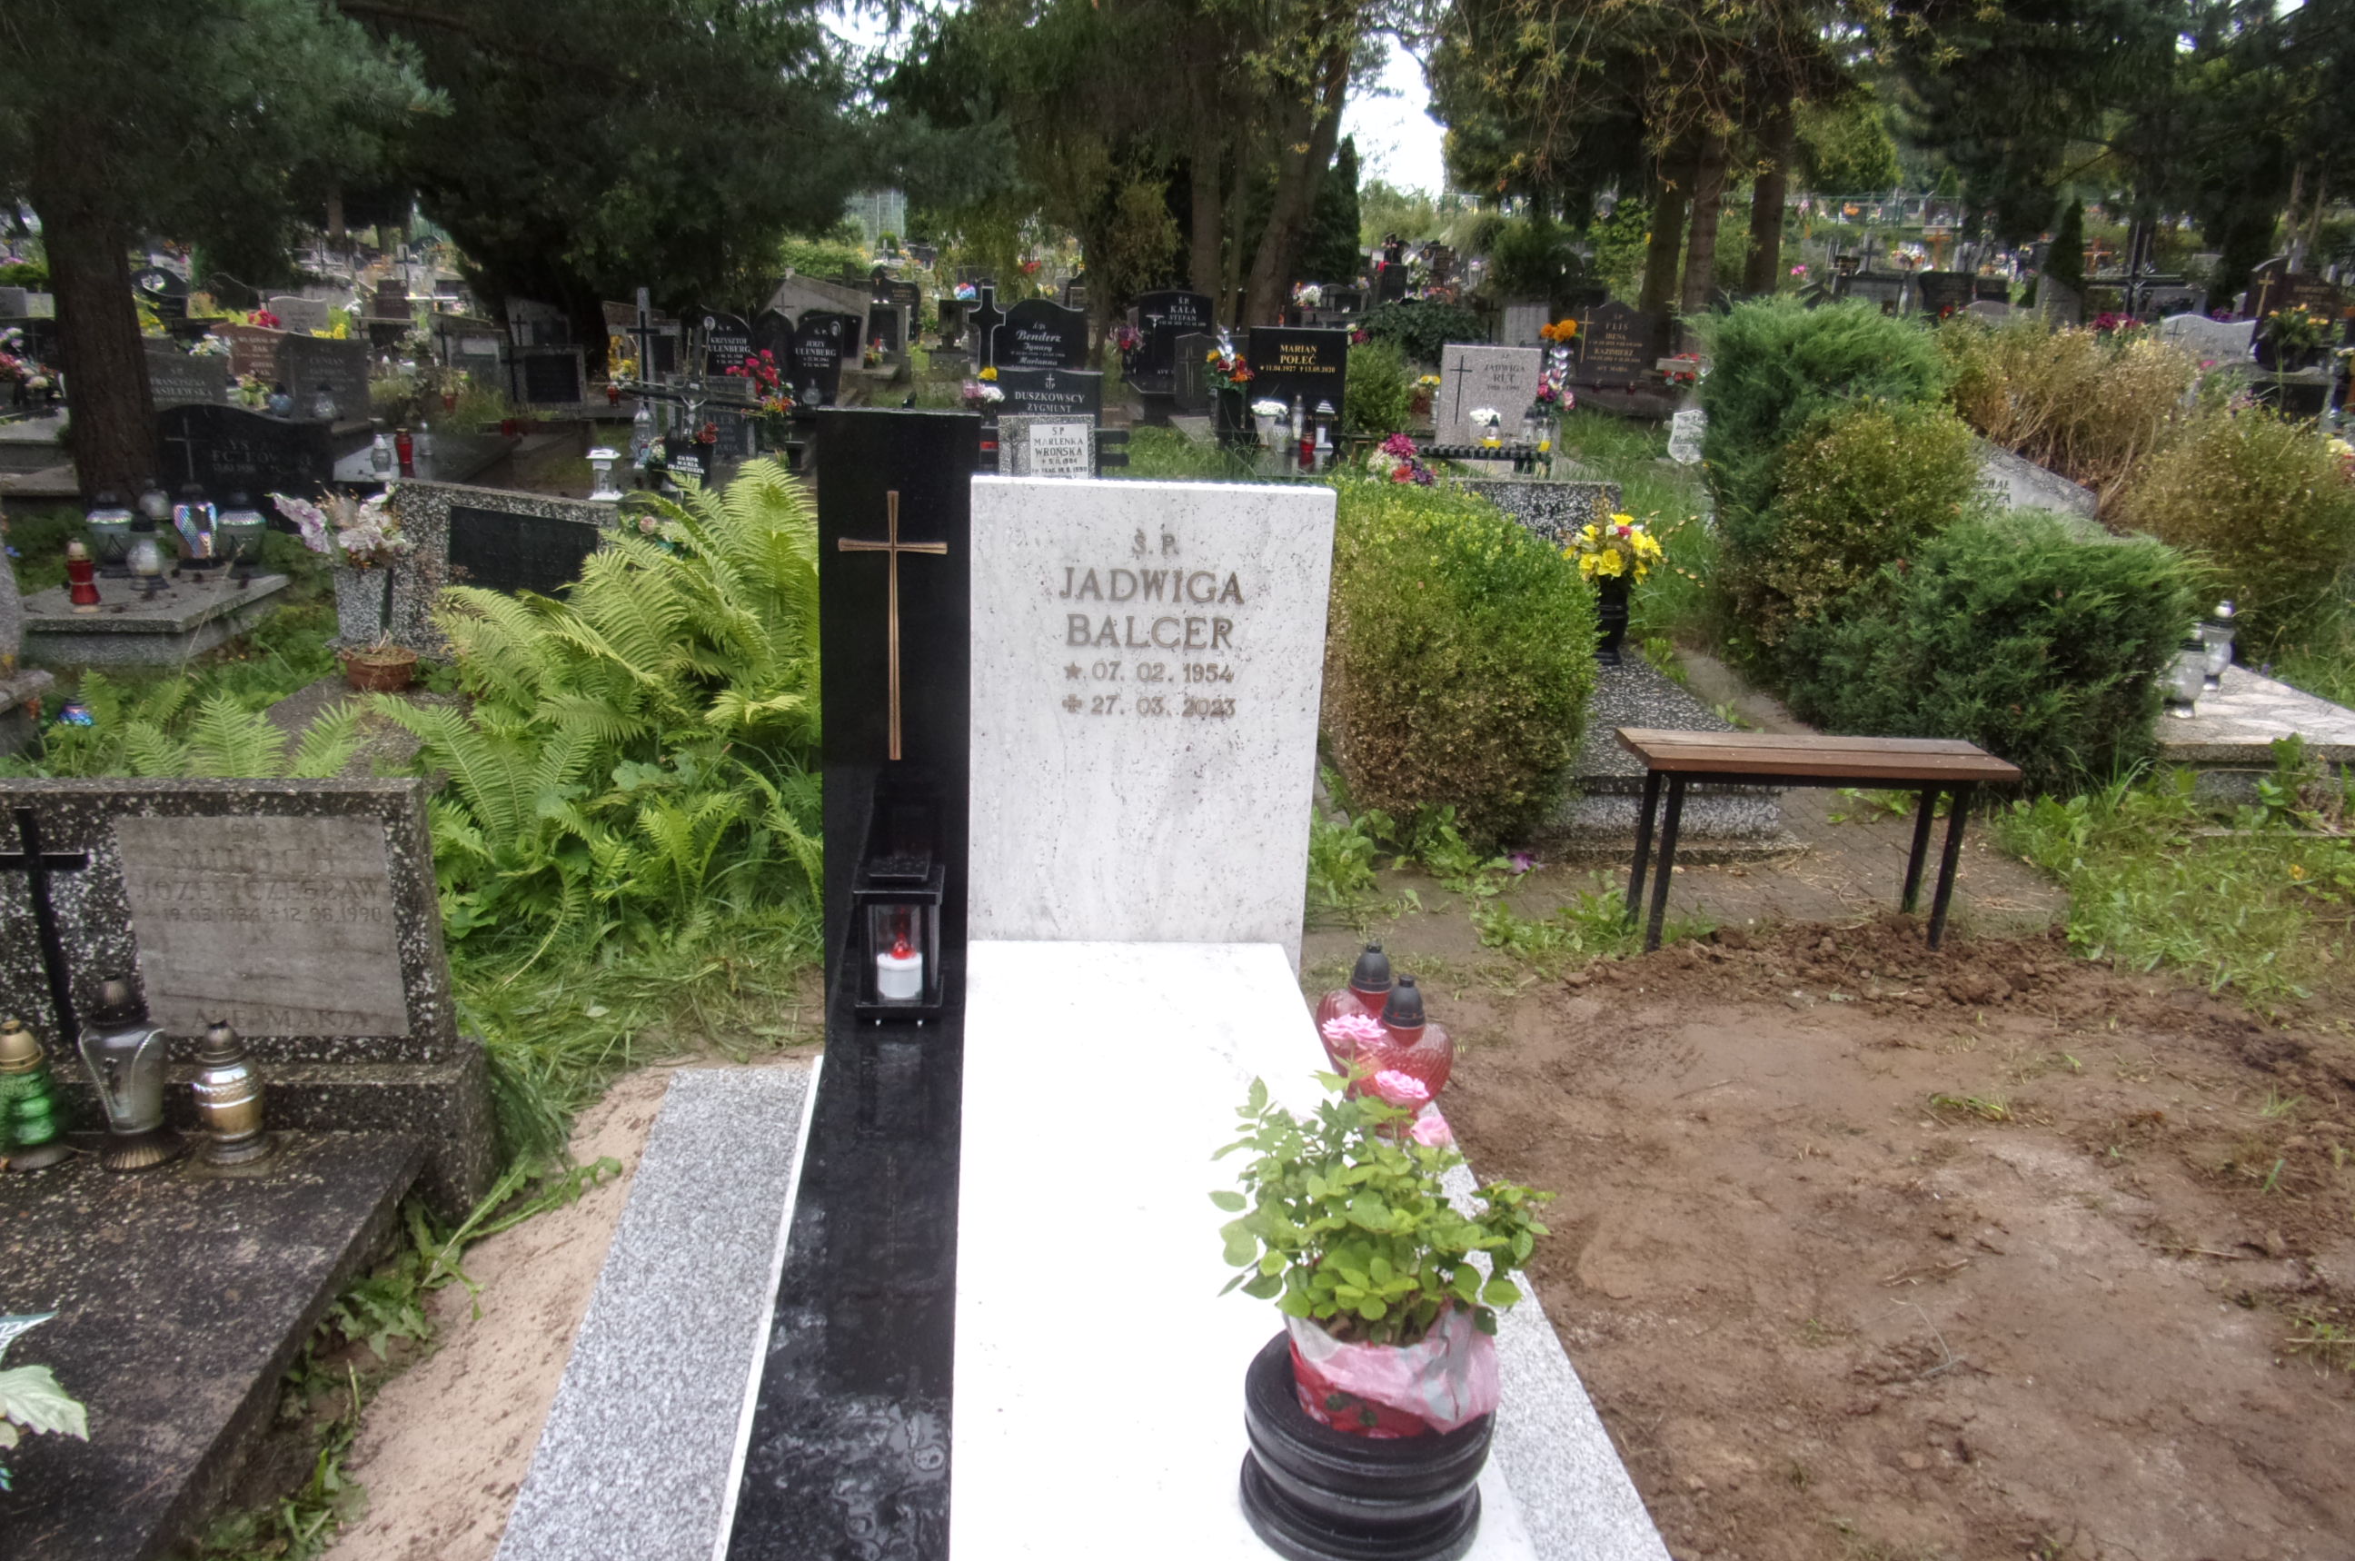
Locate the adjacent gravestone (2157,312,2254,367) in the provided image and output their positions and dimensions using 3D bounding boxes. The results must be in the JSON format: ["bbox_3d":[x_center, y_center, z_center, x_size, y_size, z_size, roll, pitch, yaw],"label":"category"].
[{"bbox_3d":[9.780,-4.113,15.500,0.900,0.620,0.120,1,19,-7],"label":"adjacent gravestone"}]

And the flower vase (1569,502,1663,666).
[{"bbox_3d":[1.389,-0.621,5.200,0.310,0.500,0.310,1,19,-7],"label":"flower vase"}]

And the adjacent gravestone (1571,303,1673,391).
[{"bbox_3d":[4.073,-4.006,15.000,0.820,0.740,0.120,1,19,-7],"label":"adjacent gravestone"}]

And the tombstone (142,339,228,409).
[{"bbox_3d":[-6.538,-2.572,10.700,0.550,0.520,0.090,-1,17,-12],"label":"tombstone"}]

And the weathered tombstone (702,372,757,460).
[{"bbox_3d":[-2.643,-2.092,9.400,0.460,0.510,0.140,1,18,-6],"label":"weathered tombstone"}]

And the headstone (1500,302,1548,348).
[{"bbox_3d":[3.419,-4.271,16.000,0.390,0.720,0.100,1,17,-8],"label":"headstone"}]

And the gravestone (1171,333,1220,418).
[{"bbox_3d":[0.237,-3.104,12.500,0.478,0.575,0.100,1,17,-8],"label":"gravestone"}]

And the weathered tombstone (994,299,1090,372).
[{"bbox_3d":[-1.074,-3.346,12.800,0.742,0.792,0.090,1,17,-8],"label":"weathered tombstone"}]

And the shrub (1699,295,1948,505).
[{"bbox_3d":[3.019,-1.597,7.600,1.050,1.220,1.000,1,18,-5],"label":"shrub"}]

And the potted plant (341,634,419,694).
[{"bbox_3d":[-2.247,-0.334,4.600,0.205,0.140,0.205,1,19,-7],"label":"potted plant"}]

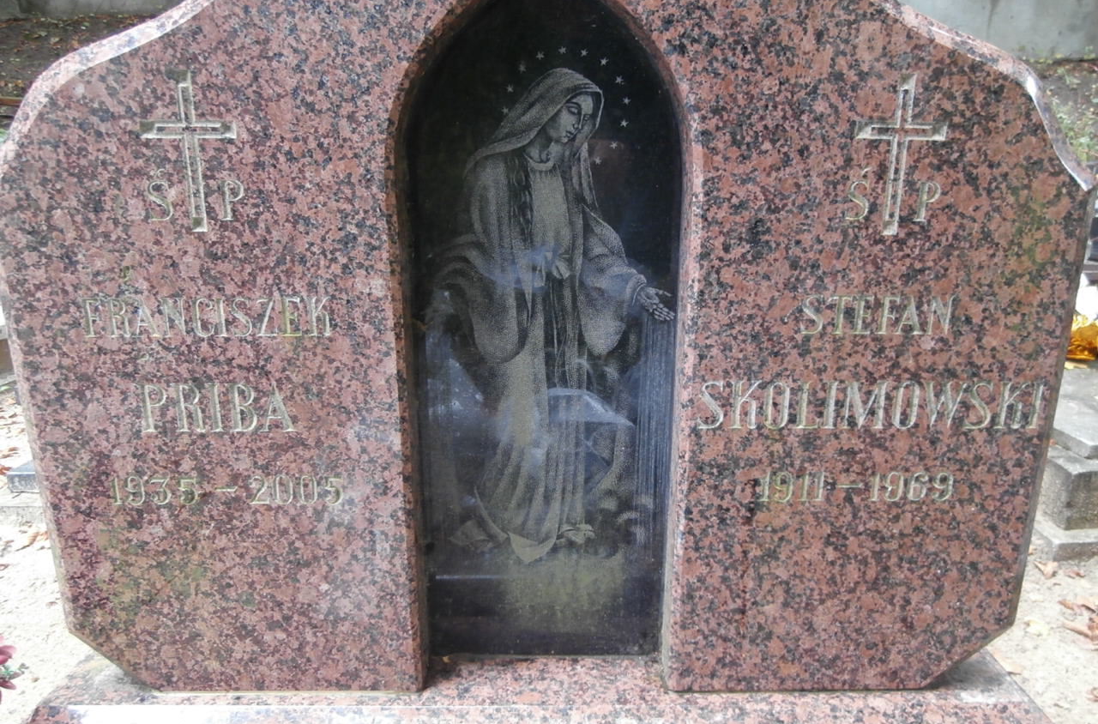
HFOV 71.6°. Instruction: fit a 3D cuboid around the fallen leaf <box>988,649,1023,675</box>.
[{"bbox_3d":[1.033,0.670,1.715,0.050,0.016,0.085,-2,16,-8],"label":"fallen leaf"}]

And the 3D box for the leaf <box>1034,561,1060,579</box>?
[{"bbox_3d":[1.359,0.565,2.069,0.050,0.020,0.070,-5,17,-16],"label":"leaf"}]

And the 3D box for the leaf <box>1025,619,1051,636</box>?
[{"bbox_3d":[1.177,0.637,1.833,0.048,0.013,0.060,-8,18,-25],"label":"leaf"}]

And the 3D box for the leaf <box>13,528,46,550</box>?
[{"bbox_3d":[-1.512,0.519,2.223,0.052,0.022,0.100,3,17,11],"label":"leaf"}]

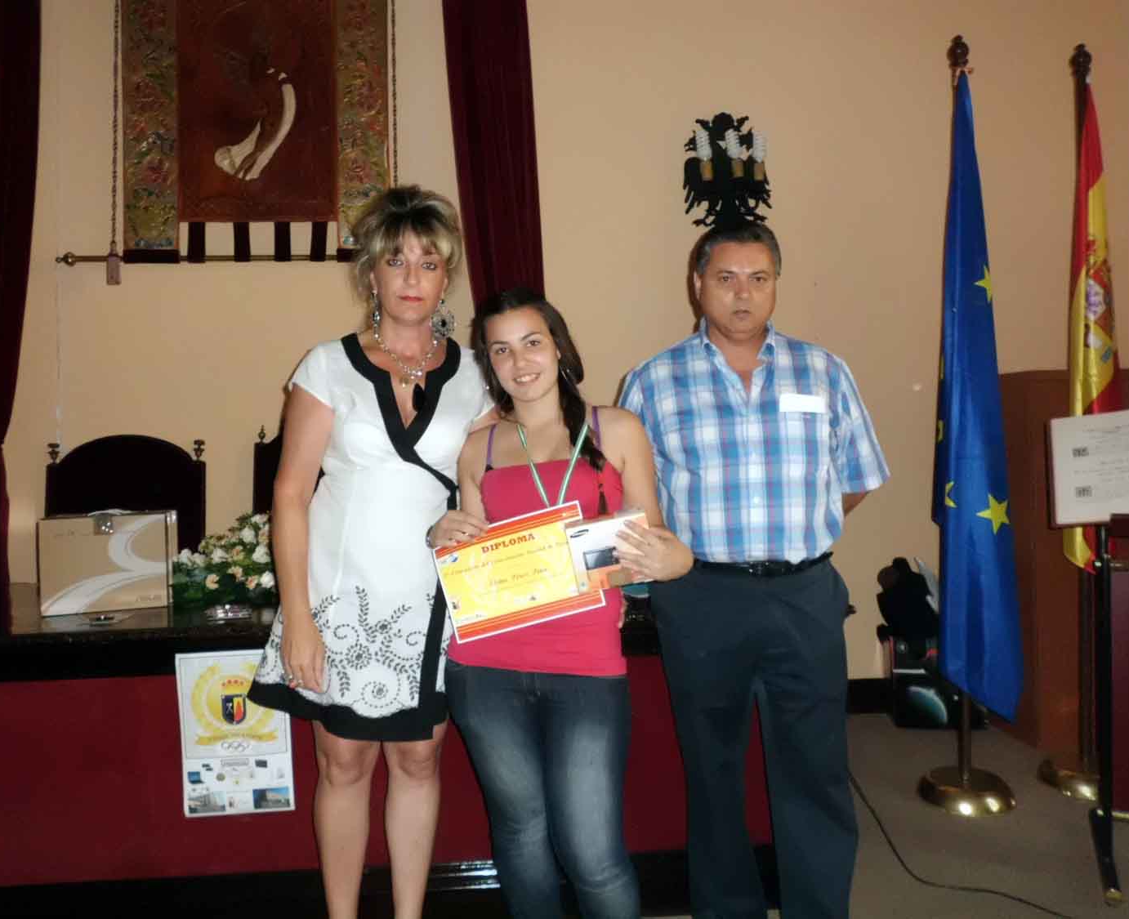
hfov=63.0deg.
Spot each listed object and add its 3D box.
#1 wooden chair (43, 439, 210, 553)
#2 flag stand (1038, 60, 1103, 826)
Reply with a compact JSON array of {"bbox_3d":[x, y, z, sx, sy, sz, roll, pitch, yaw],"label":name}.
[{"bbox_3d":[-1.651,0.556,3.249,0.620,1.284,0.620,-1,1,-4],"label":"wooden chair"},{"bbox_3d":[1.805,-0.151,3.199,0.340,2.574,0.340,-1,1,-4],"label":"flag stand"}]

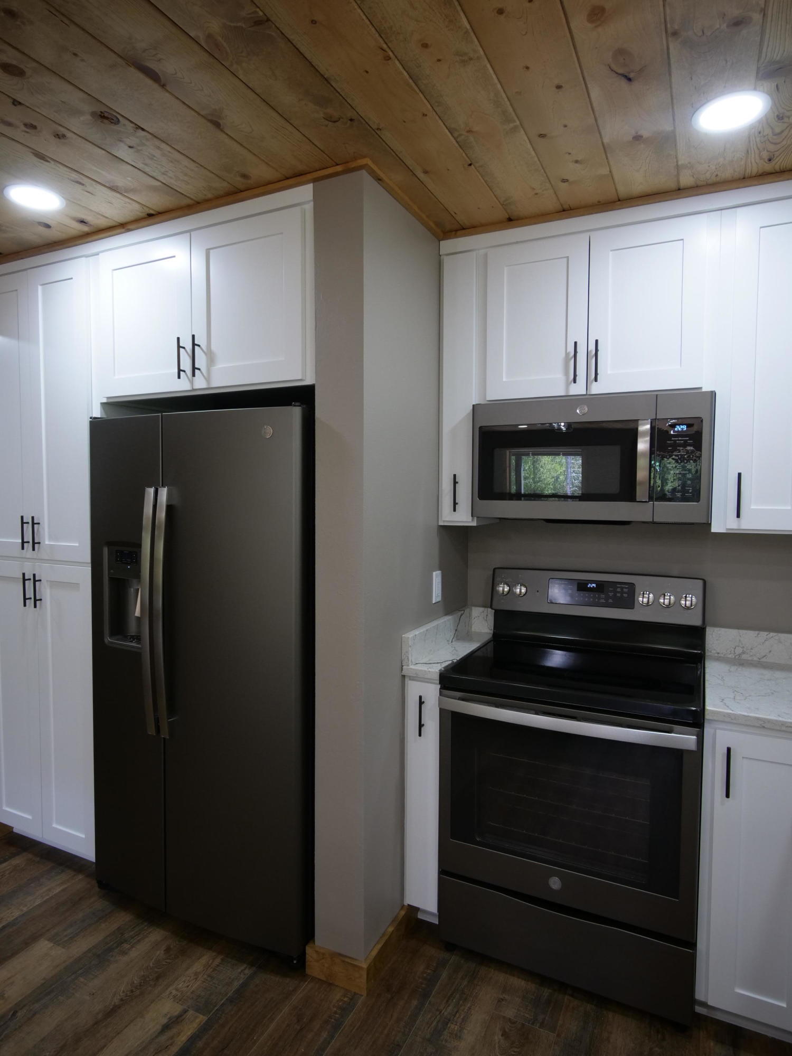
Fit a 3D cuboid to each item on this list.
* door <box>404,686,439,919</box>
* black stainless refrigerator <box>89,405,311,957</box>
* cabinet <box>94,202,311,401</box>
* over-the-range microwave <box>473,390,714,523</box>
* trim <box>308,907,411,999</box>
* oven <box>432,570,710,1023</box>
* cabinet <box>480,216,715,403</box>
[{"bbox_3d":[0.225,0.903,2.348,0.138,0.790,0.590,2,3,25],"label":"door"},{"bbox_3d":[-0.531,0.493,2.369,0.901,1.777,0.865,2,3,25],"label":"black stainless refrigerator"},{"bbox_3d":[-0.558,-0.727,2.292,0.955,0.538,0.615,2,3,25],"label":"cabinet"},{"bbox_3d":[0.692,-0.230,2.168,0.759,0.411,0.410,2,3,25],"label":"over-the-range microwave"},{"bbox_3d":[-0.116,1.357,2.031,0.214,0.090,0.330,2,3,25],"label":"trim"},{"bbox_3d":[0.619,0.792,2.114,0.758,1.218,0.665,2,3,25],"label":"oven"},{"bbox_3d":[0.707,-0.725,2.182,0.764,0.567,0.350,2,3,25],"label":"cabinet"}]

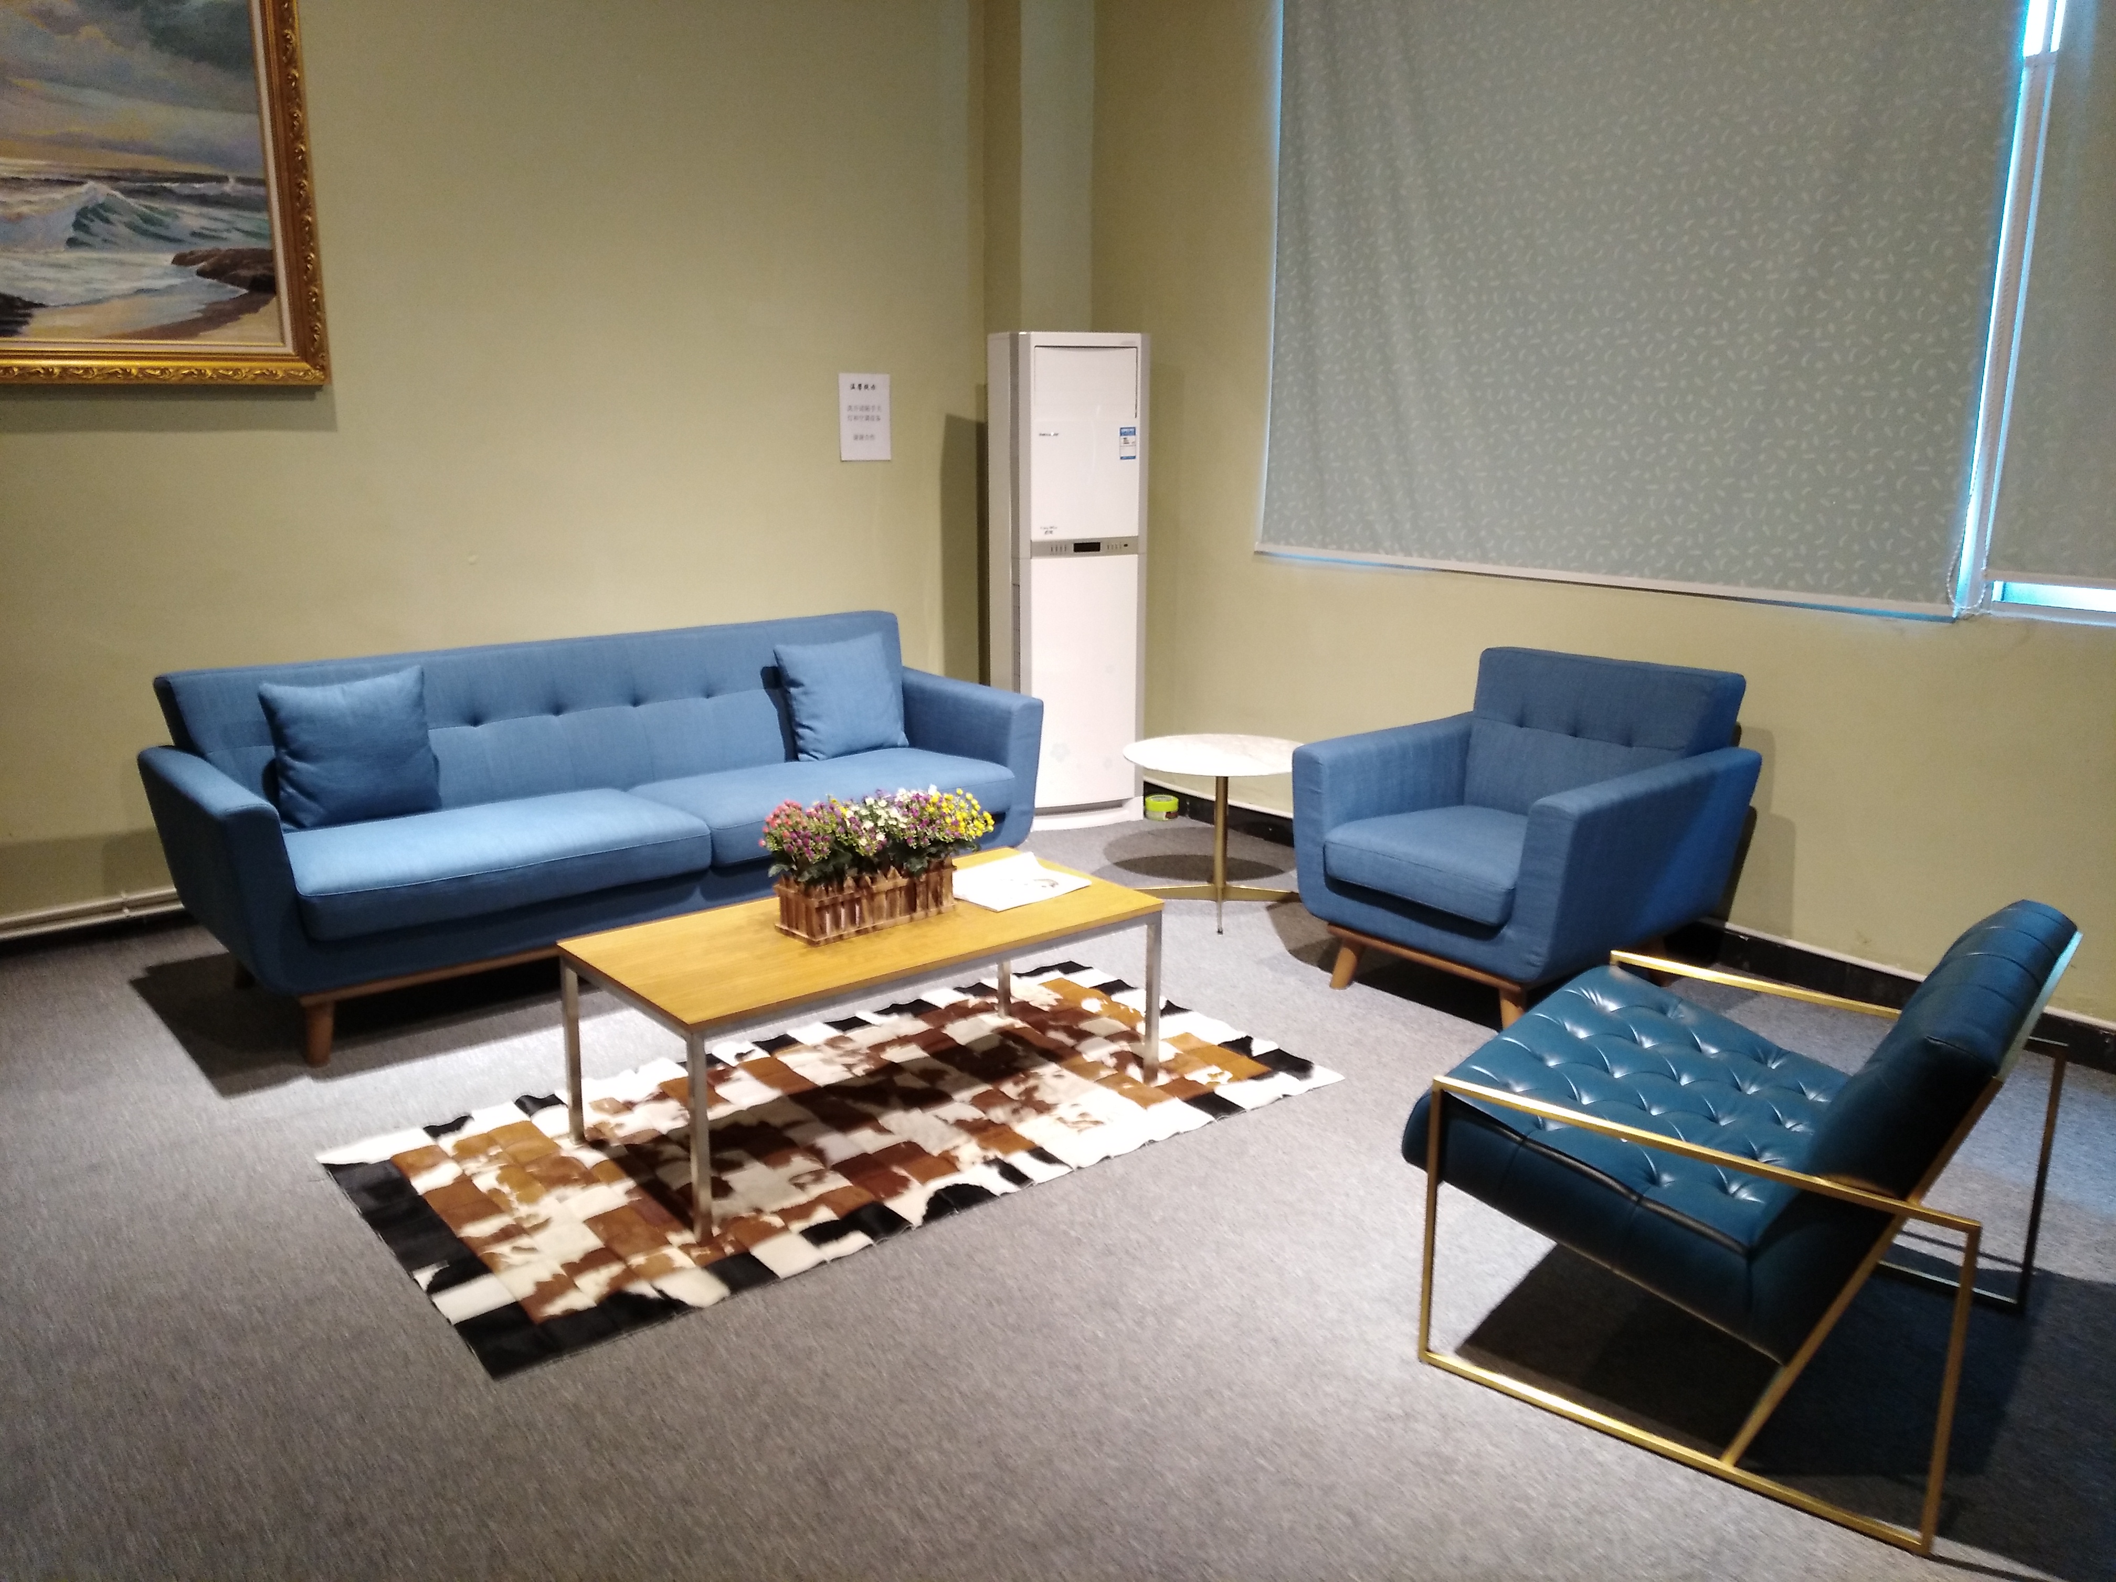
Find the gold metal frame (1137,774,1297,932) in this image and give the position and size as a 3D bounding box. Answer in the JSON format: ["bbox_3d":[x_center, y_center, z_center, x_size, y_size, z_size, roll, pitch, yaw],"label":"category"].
[{"bbox_3d":[0.516,0.124,4.949,0.609,0.461,0.609,-1,13,-4],"label":"gold metal frame"}]

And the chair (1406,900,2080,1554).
[{"bbox_3d":[1.089,0.542,2.558,0.803,0.713,0.794,10,16,37],"label":"chair"}]

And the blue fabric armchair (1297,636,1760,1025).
[{"bbox_3d":[1.201,0.112,4.186,0.826,0.829,0.870,-10,16,-38],"label":"blue fabric armchair"}]

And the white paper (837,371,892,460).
[{"bbox_3d":[-0.707,-1.373,5.832,0.212,0.300,0.010,-10,16,-38],"label":"white paper"}]

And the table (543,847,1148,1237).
[{"bbox_3d":[-0.390,0.489,3.402,1.146,0.432,0.558,-10,17,-39],"label":"table"}]

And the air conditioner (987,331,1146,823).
[{"bbox_3d":[0.034,-0.766,5.895,0.481,1.773,0.339,-6,14,-25],"label":"air conditioner"}]

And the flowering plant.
[{"bbox_3d":[-0.376,0.103,3.385,0.486,0.170,0.239,-12,17,-42],"label":"flowering plant"}]

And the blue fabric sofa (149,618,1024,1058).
[{"bbox_3d":[-1.208,0.018,4.543,2.317,0.837,0.877,-10,17,-39],"label":"blue fabric sofa"}]

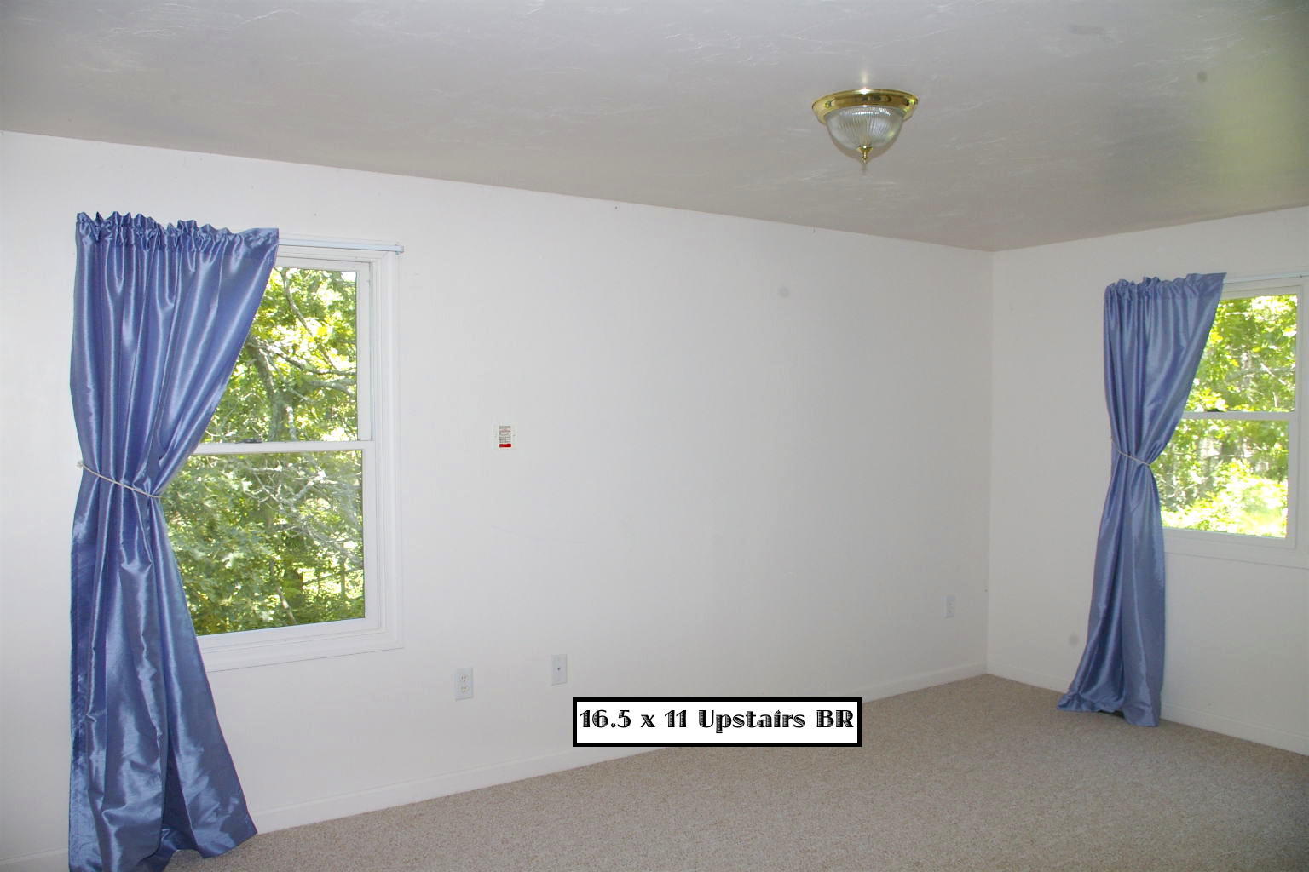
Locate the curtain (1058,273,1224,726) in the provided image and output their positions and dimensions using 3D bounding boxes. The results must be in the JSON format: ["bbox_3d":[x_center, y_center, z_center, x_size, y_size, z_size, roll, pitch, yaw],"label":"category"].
[{"bbox_3d":[2.243,0.311,4.447,0.220,2.030,0.670,-1,2,-33],"label":"curtain"}]

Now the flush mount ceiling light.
[{"bbox_3d":[0.568,-0.819,2.628,0.284,0.165,0.284,0,2,0],"label":"flush mount ceiling light"}]

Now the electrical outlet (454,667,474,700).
[{"bbox_3d":[-0.713,0.928,3.676,0.071,0.116,0.009,-1,2,-33],"label":"electrical outlet"}]

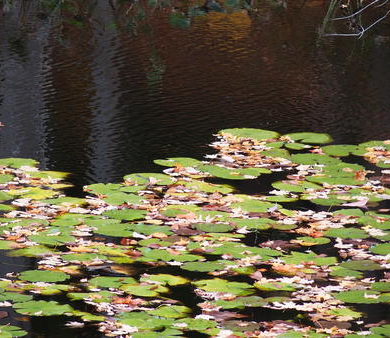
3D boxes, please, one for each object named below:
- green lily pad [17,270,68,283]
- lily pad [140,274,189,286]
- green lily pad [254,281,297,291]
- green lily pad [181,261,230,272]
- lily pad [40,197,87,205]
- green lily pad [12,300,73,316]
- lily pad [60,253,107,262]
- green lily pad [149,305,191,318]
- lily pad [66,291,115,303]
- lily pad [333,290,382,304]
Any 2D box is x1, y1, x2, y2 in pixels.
[{"bbox_3d":[-0.523,0.373,13.558,0.181,0.014,0.180,0,12,0],"label":"green lily pad"},{"bbox_3d":[-0.116,0.429,15.019,0.189,0.020,0.175,0,12,0],"label":"lily pad"},{"bbox_3d":[0.280,0.399,13.436,0.153,0.014,0.164,0,12,0],"label":"green lily pad"},{"bbox_3d":[0.033,0.344,13.697,0.168,0.014,0.168,0,12,0],"label":"green lily pad"},{"bbox_3d":[-0.493,0.125,14.729,0.181,0.014,0.184,0,12,0],"label":"lily pad"},{"bbox_3d":[-0.509,0.469,13.107,0.205,0.014,0.208,0,12,0],"label":"green lily pad"},{"bbox_3d":[-0.390,0.317,13.823,0.167,0.014,0.167,0,12,0],"label":"lily pad"},{"bbox_3d":[-0.093,0.530,14.527,0.160,0.030,0.149,0,12,0],"label":"green lily pad"},{"bbox_3d":[-0.394,0.483,14.772,0.185,0.020,0.172,0,12,0],"label":"lily pad"},{"bbox_3d":[0.551,0.436,13.264,0.173,0.014,0.179,0,12,0],"label":"lily pad"}]

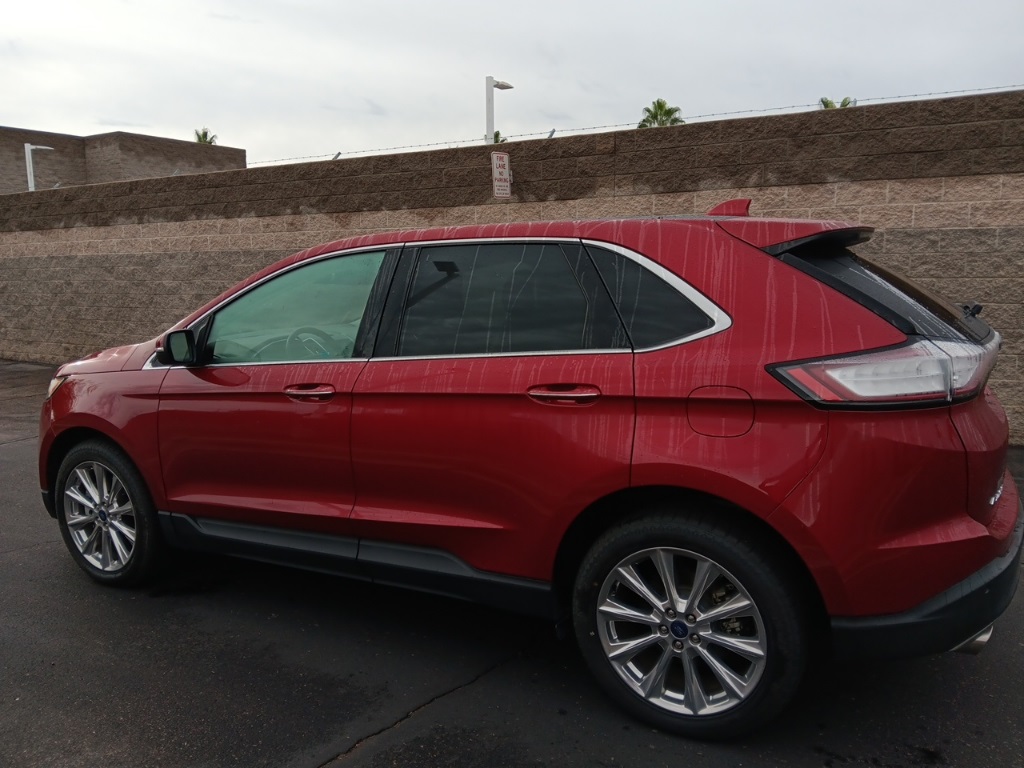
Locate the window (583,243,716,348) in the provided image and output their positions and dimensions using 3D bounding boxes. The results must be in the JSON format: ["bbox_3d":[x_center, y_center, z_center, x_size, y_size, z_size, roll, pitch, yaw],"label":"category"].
[{"bbox_3d":[0.439,-0.292,2.528,0.480,0.385,0.050,2,-16,24],"label":"window"}]

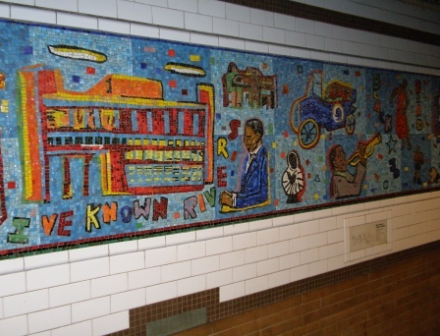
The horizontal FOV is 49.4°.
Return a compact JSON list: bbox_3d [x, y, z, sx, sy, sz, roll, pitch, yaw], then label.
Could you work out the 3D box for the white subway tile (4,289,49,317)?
[{"bbox_3d":[-0.672,0.470,1.668,0.152,0.075,0.010,-4,5,-38],"label":"white subway tile"}]

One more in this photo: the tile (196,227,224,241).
[{"bbox_3d":[-0.049,0.288,2.115,0.150,0.045,0.012,-4,4,-38],"label":"tile"}]

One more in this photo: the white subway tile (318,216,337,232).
[{"bbox_3d":[0.600,0.316,2.666,0.152,0.075,0.010,-4,5,-38],"label":"white subway tile"}]

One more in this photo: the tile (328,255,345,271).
[{"bbox_3d":[0.653,0.540,2.715,0.152,0.074,0.010,-3,3,-38],"label":"tile"}]

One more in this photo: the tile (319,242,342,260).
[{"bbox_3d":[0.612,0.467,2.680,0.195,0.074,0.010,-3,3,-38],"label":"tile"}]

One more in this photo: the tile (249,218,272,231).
[{"bbox_3d":[0.196,0.277,2.328,0.152,0.045,0.012,-3,4,-38],"label":"tile"}]

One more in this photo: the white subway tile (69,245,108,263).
[{"bbox_3d":[-0.487,0.318,1.785,0.152,0.045,0.012,-3,4,-38],"label":"white subway tile"}]

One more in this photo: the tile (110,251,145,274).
[{"bbox_3d":[-0.370,0.376,1.902,0.152,0.075,0.010,-4,5,-38],"label":"tile"}]

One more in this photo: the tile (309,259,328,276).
[{"bbox_3d":[0.537,0.544,2.614,0.152,0.076,0.010,-3,4,-38],"label":"tile"}]

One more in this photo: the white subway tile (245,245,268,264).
[{"bbox_3d":[0.172,0.411,2.311,0.150,0.075,0.010,-4,4,-38],"label":"white subway tile"}]

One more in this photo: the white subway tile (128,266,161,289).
[{"bbox_3d":[-0.307,0.445,1.944,0.152,0.074,0.012,-3,4,-38],"label":"white subway tile"}]

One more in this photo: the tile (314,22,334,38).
[{"bbox_3d":[0.562,-0.744,2.588,0.152,0.076,0.010,-3,4,-38],"label":"tile"}]

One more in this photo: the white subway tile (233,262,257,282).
[{"bbox_3d":[0.114,0.489,2.268,0.150,0.075,0.010,-4,4,-38],"label":"white subway tile"}]

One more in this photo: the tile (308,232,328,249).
[{"bbox_3d":[0.534,0.392,2.606,0.152,0.076,0.010,-3,4,-38],"label":"tile"}]

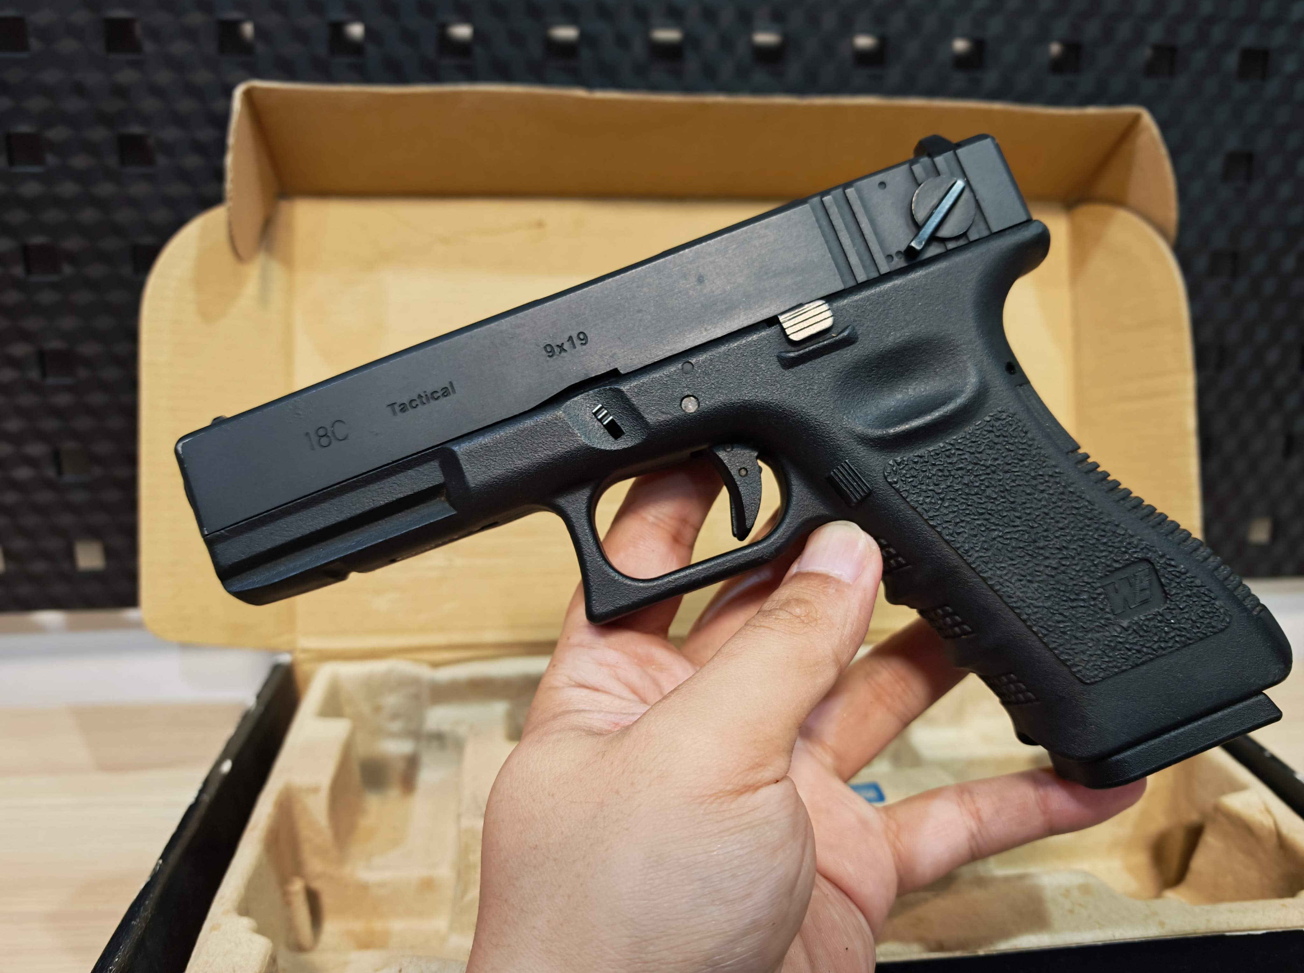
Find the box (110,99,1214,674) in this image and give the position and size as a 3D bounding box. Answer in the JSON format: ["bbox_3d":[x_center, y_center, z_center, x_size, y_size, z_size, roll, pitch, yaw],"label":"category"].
[{"bbox_3d":[0.019,-0.030,0.304,0.382,0.181,0.043,-1,0,-6],"label":"box"}]

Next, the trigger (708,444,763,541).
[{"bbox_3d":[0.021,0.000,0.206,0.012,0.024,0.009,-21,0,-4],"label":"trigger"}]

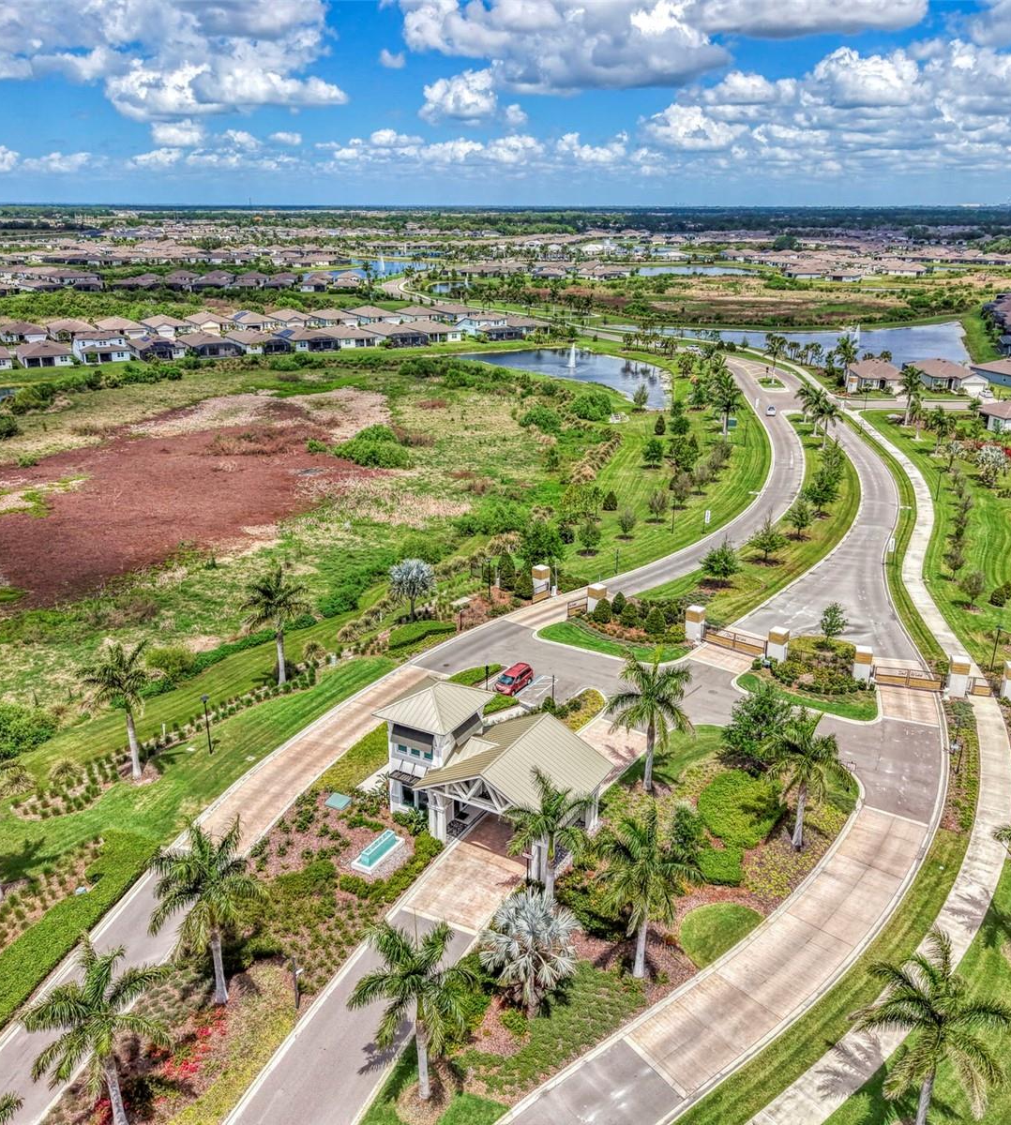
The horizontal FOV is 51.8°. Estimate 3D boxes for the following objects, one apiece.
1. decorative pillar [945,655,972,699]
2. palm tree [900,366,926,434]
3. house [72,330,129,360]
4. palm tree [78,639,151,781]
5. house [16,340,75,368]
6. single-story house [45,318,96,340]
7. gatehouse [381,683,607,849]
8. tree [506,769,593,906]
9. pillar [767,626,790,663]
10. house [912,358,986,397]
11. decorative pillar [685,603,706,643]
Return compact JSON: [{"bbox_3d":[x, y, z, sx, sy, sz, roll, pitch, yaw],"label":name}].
[{"bbox_3d":[42.294,10.769,97.065,1.450,3.420,1.450,5,20,14],"label":"decorative pillar"},{"bbox_3d":[82.519,-33.368,211.632,5.400,11.800,5.400,0,19,0],"label":"palm tree"},{"bbox_3d":[-117.041,-63.051,301.066,12.200,7.800,19.000,-11,22,-28],"label":"house"},{"bbox_3d":[-29.045,11.450,78.587,5.430,10.930,5.430,0,19,0],"label":"palm tree"},{"bbox_3d":[-131.281,-59.839,296.114,12.700,5.700,20.000,-11,22,-30],"label":"house"},{"bbox_3d":[-146.343,-78.792,350.729,12.800,5.700,22.000,-10,22,-28],"label":"single-story house"},{"bbox_3d":[-1.208,14.191,73.034,15.230,9.460,9.750,10,22,27],"label":"gatehouse"},{"bbox_3d":[2.864,17.500,65.110,5.400,9.500,5.400,0,19,0],"label":"tree"},{"bbox_3d":[27.323,8.297,103.999,1.479,3.328,1.479,13,23,33],"label":"pillar"},{"bbox_3d":[111.295,-47.241,261.153,12.600,5.700,23.500,2,19,5],"label":"house"},{"bbox_3d":[19.524,6.348,107.283,1.420,3.280,1.420,15,24,37],"label":"decorative pillar"}]

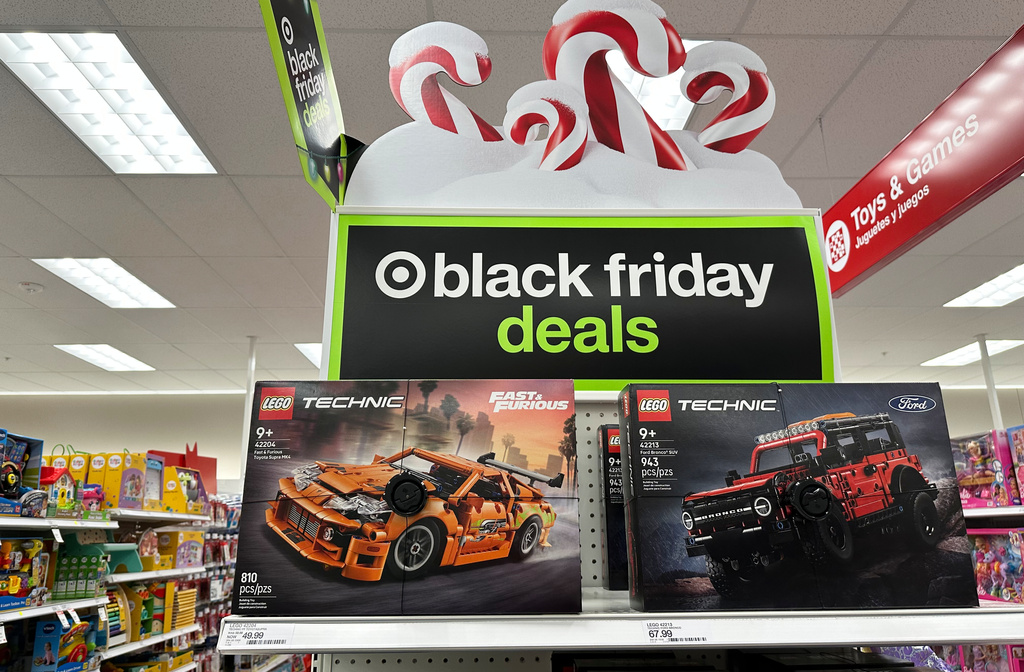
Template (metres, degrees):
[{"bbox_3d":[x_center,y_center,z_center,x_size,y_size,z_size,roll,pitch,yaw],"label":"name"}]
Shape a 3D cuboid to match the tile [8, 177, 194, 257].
[{"bbox_3d":[-2.514,-0.729,4.495,0.605,0.020,1.215,0,-15,-3],"label":"tile"}]

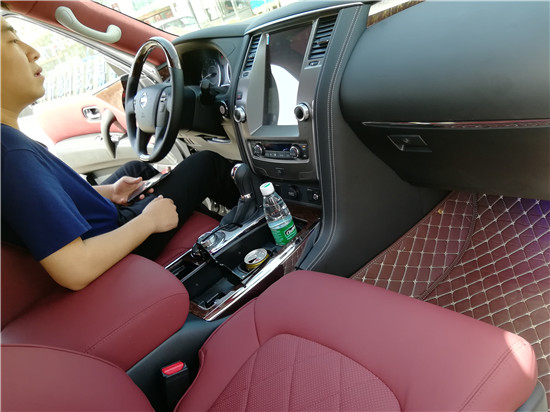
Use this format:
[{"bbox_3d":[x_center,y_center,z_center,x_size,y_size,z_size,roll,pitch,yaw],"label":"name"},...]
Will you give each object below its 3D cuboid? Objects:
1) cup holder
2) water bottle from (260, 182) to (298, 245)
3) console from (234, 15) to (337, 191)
[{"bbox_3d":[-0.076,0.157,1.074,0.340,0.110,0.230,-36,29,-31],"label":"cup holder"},{"bbox_3d":[0.018,0.046,1.084,0.064,0.225,0.064,-36,29,-31],"label":"water bottle"},{"bbox_3d":[0.028,-0.263,1.112,0.107,0.410,0.315,-7,11,-40],"label":"console"}]

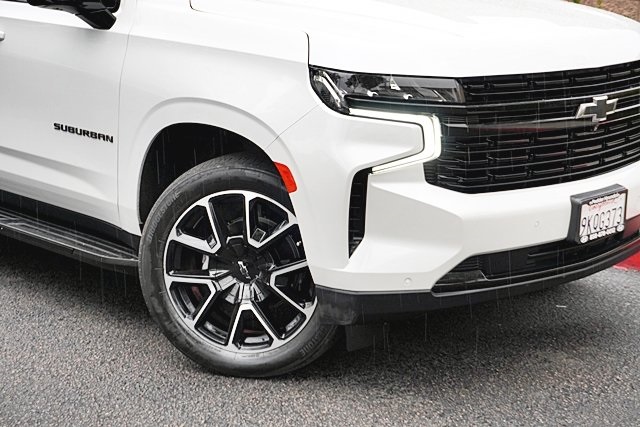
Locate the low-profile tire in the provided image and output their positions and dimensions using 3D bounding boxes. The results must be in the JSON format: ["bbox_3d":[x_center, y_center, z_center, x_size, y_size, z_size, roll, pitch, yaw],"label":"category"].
[{"bbox_3d":[-0.247,0.190,4.232,0.830,0.830,0.283,1,10,16],"label":"low-profile tire"}]

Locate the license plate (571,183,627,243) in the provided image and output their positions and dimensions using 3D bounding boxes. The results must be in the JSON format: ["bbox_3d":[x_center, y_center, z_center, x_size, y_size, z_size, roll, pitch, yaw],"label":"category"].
[{"bbox_3d":[1.020,0.009,4.156,0.315,0.165,0.042,-11,17,-44],"label":"license plate"}]

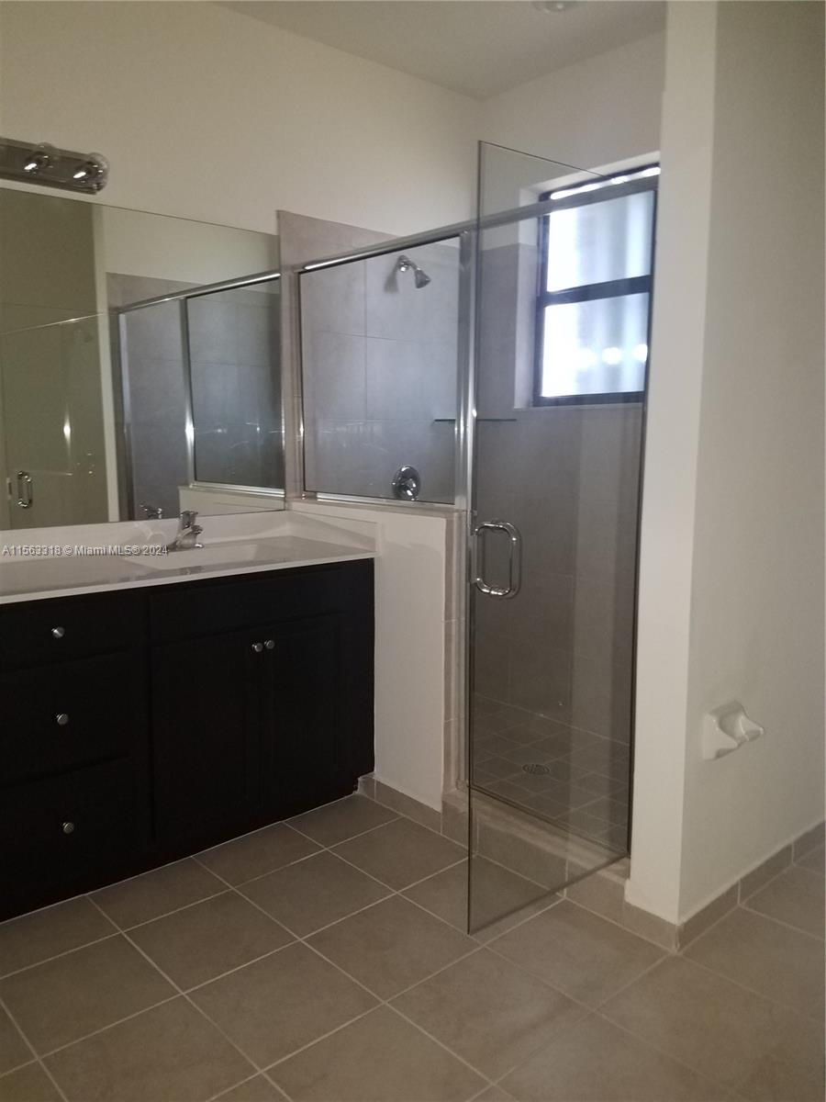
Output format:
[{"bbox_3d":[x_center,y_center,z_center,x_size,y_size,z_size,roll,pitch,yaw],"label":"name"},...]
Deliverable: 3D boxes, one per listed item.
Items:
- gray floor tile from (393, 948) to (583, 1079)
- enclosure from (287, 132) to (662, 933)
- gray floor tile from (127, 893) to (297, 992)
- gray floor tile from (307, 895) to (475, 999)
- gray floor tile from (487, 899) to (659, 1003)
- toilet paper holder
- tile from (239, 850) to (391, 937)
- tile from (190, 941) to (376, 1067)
[{"bbox_3d":[0.172,1.032,1.862,0.331,0.010,0.331,-7,10,-42],"label":"gray floor tile"},{"bbox_3d":[-0.124,-0.098,2.487,0.608,1.787,1.526,-7,10,-42],"label":"enclosure"},{"bbox_3d":[-0.521,0.997,2.139,0.331,0.010,0.331,-7,10,-42],"label":"gray floor tile"},{"bbox_3d":[-0.053,1.004,2.112,0.331,0.010,0.331,-7,10,-42],"label":"gray floor tile"},{"bbox_3d":[0.416,1.006,2.085,0.331,0.010,0.331,-7,10,-42],"label":"gray floor tile"},{"bbox_3d":[0.799,0.459,2.055,0.160,0.120,0.095,-7,10,-42],"label":"toilet paper holder"},{"bbox_3d":[-0.279,0.973,2.361,0.331,0.010,0.331,-7,10,-42],"label":"tile"},{"bbox_3d":[-0.295,1.027,1.889,0.331,0.010,0.331,-7,10,-42],"label":"tile"}]

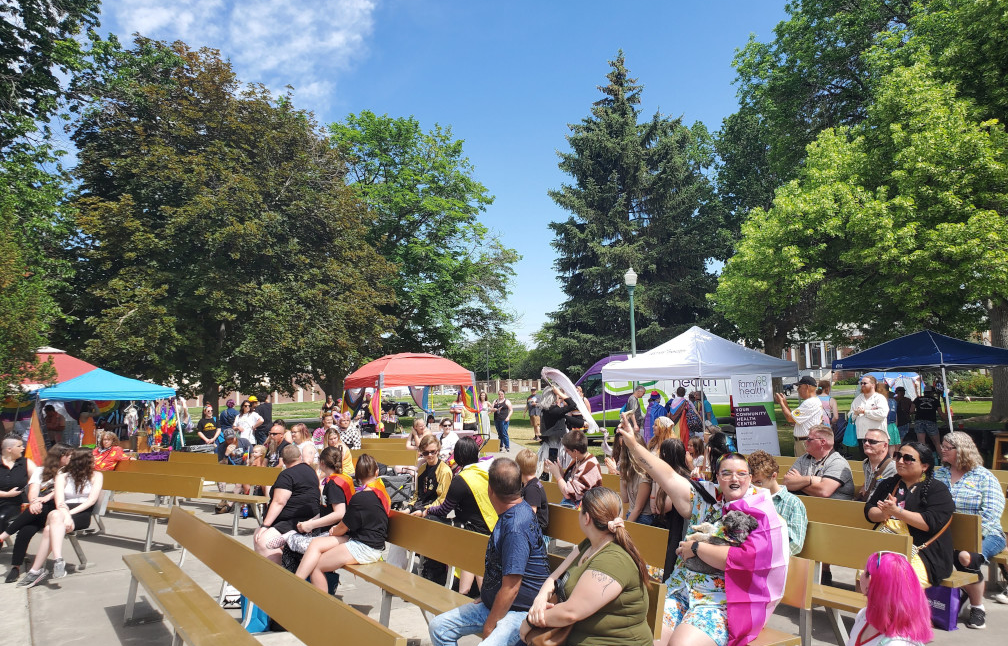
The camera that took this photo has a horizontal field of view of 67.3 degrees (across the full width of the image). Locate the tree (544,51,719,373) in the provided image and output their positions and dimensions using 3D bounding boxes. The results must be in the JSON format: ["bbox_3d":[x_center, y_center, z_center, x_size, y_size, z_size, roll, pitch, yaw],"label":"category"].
[{"bbox_3d":[6.631,-4.517,40.000,9.200,20.000,9.000,-1,-5,0],"label":"tree"}]

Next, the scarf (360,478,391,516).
[{"bbox_3d":[-1.023,1.370,5.980,0.220,0.310,0.330,1,-5,-22],"label":"scarf"}]

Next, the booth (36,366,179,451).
[{"bbox_3d":[-8.801,2.284,16.520,2.950,2.580,2.950,1,-6,-33],"label":"booth"}]

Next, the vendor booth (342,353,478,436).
[{"bbox_3d":[-2.392,2.151,19.194,2.950,2.780,2.950,1,-6,-32],"label":"vendor booth"}]

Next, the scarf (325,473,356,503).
[{"bbox_3d":[-1.445,1.462,6.650,0.220,0.290,0.340,1,-5,-22],"label":"scarf"}]

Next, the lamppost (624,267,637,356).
[{"bbox_3d":[3.506,0.941,20.086,0.380,4.850,0.380,1,-6,-32],"label":"lamppost"}]

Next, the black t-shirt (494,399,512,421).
[{"bbox_3d":[-0.033,2.392,20.700,0.450,0.620,0.300,-4,-6,27],"label":"black t-shirt"}]

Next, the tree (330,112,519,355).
[{"bbox_3d":[-4.472,-2.566,37.000,11.000,15.500,10.500,-1,-5,0],"label":"tree"}]

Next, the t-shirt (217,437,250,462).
[{"bbox_3d":[-4.270,2.076,11.950,0.500,0.520,0.320,-4,-6,27],"label":"t-shirt"}]

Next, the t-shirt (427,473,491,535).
[{"bbox_3d":[-0.348,1.482,6.200,0.460,0.540,0.460,-1,-5,-3],"label":"t-shirt"}]

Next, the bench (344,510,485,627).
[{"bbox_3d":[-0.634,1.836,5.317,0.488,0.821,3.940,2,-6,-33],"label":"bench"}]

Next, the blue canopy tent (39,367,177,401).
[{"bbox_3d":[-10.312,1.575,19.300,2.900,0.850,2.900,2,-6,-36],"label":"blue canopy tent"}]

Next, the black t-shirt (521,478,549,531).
[{"bbox_3d":[0.215,1.320,5.520,0.220,0.430,0.360,-4,-6,24],"label":"black t-shirt"}]

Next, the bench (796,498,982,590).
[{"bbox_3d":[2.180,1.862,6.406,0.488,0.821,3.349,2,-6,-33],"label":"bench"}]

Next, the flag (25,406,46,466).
[{"bbox_3d":[-10.884,2.639,17.600,0.520,1.400,0.150,2,-6,-36],"label":"flag"}]

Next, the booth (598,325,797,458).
[{"bbox_3d":[4.407,1.587,17.131,3.050,3.030,3.050,2,-6,-32],"label":"booth"}]

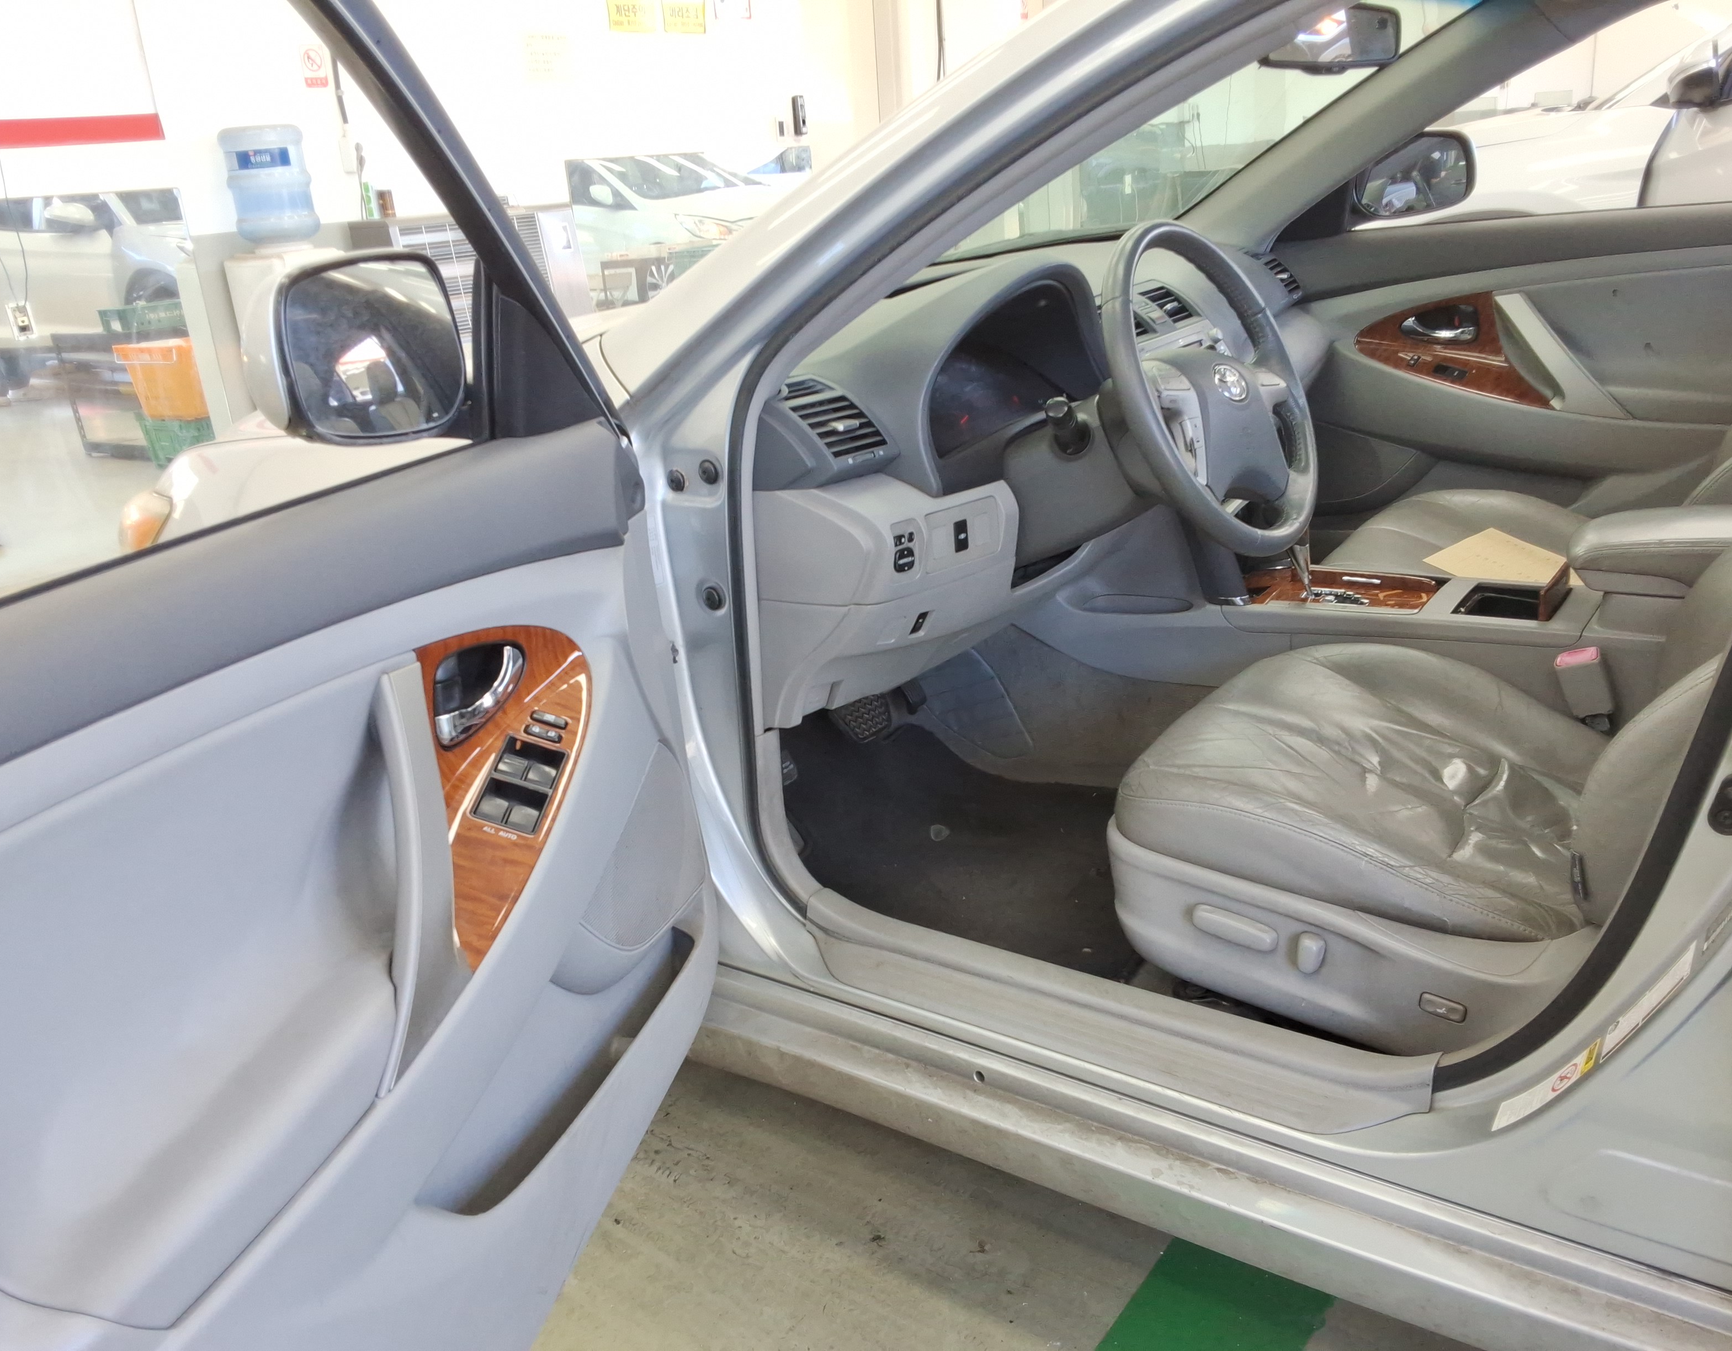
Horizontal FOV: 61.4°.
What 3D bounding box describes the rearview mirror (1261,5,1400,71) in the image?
[{"bbox_3d":[0.562,-0.773,1.753,0.240,0.068,0.040,-19,23,-32],"label":"rearview mirror"}]

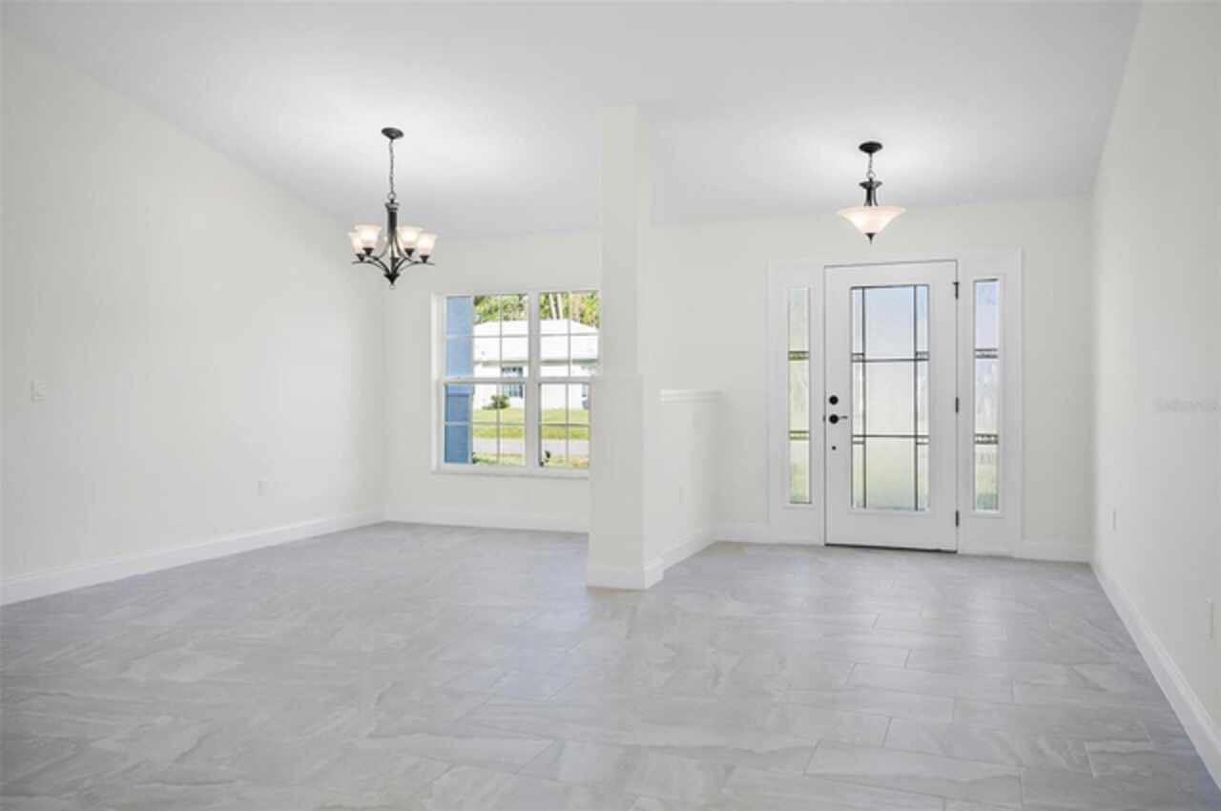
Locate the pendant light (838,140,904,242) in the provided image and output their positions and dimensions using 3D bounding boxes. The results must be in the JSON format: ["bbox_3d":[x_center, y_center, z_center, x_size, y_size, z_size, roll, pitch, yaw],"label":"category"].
[{"bbox_3d":[1.584,-1.300,5.360,0.410,0.620,0.410,0,1,23],"label":"pendant light"}]

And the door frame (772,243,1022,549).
[{"bbox_3d":[2.009,-0.003,6.355,1.750,2.110,0.130,0,1,23],"label":"door frame"}]

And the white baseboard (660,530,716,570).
[{"bbox_3d":[0.555,0.994,6.226,0.018,0.135,1.320,0,1,23],"label":"white baseboard"}]

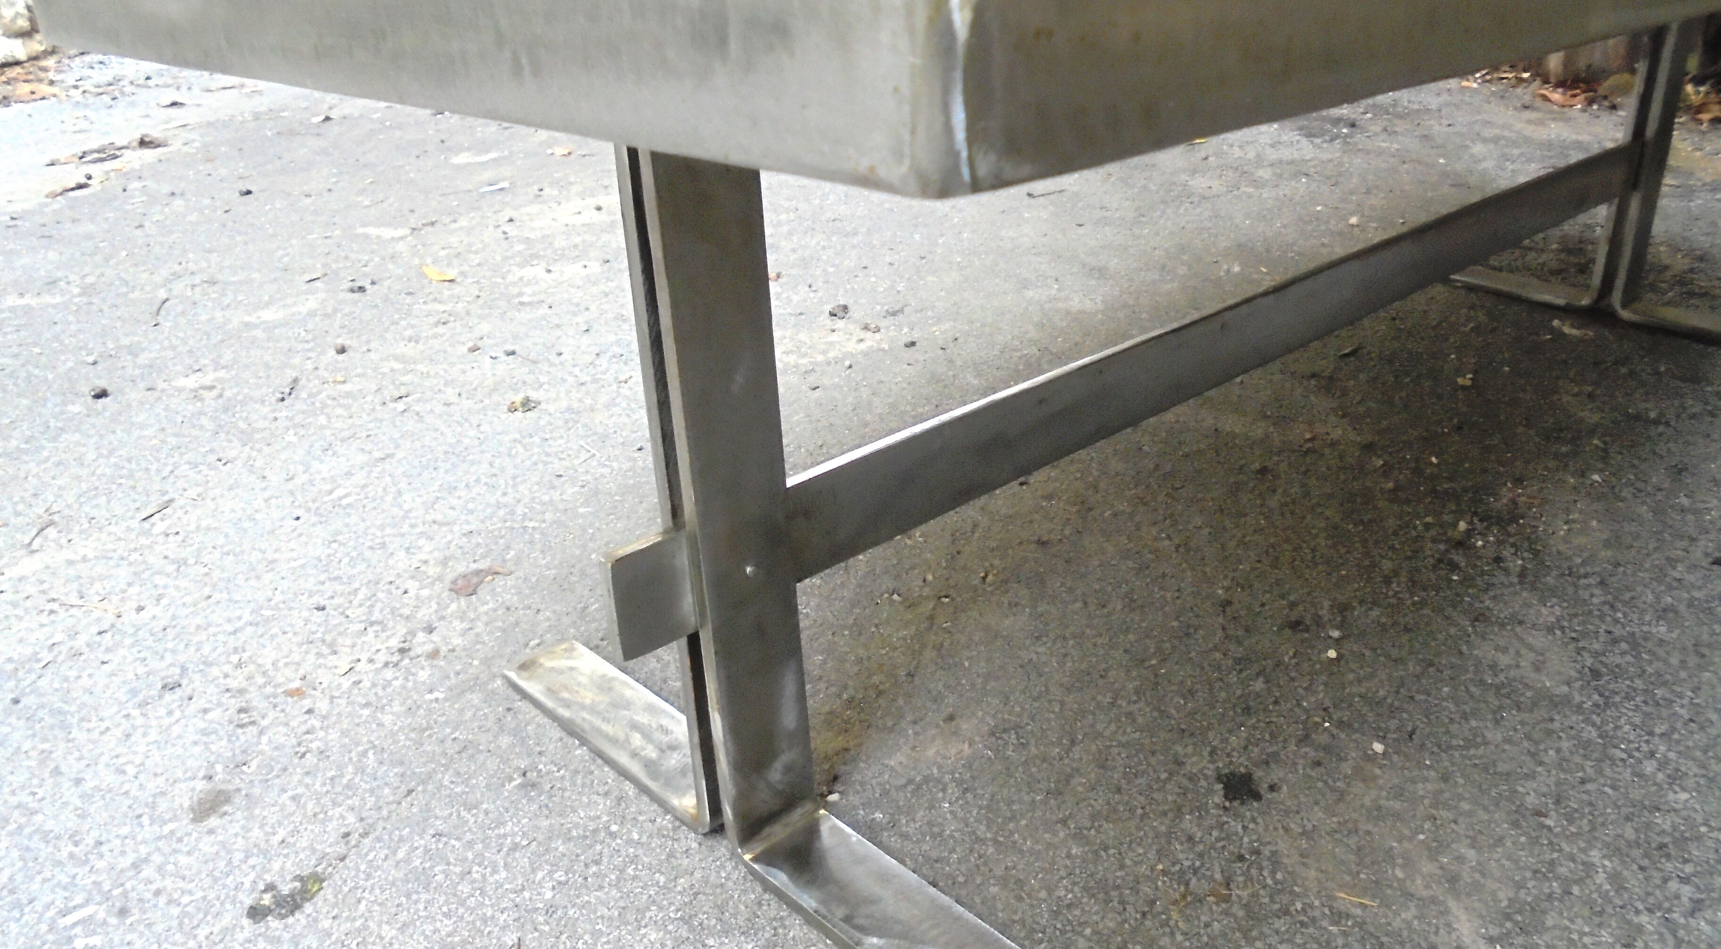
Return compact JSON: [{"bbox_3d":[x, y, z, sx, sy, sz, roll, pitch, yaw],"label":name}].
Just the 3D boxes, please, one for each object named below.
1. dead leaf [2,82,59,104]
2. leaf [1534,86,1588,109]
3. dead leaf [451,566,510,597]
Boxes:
[{"bbox_3d":[-2.566,-1.180,4.000,0.139,0.038,0.103,-17,28,-28],"label":"dead leaf"},{"bbox_3d":[1.372,-0.739,2.529,0.088,0.034,0.067,9,27,26],"label":"leaf"},{"bbox_3d":[-0.281,0.075,0.947,0.032,0.010,0.045,13,29,32],"label":"dead leaf"}]

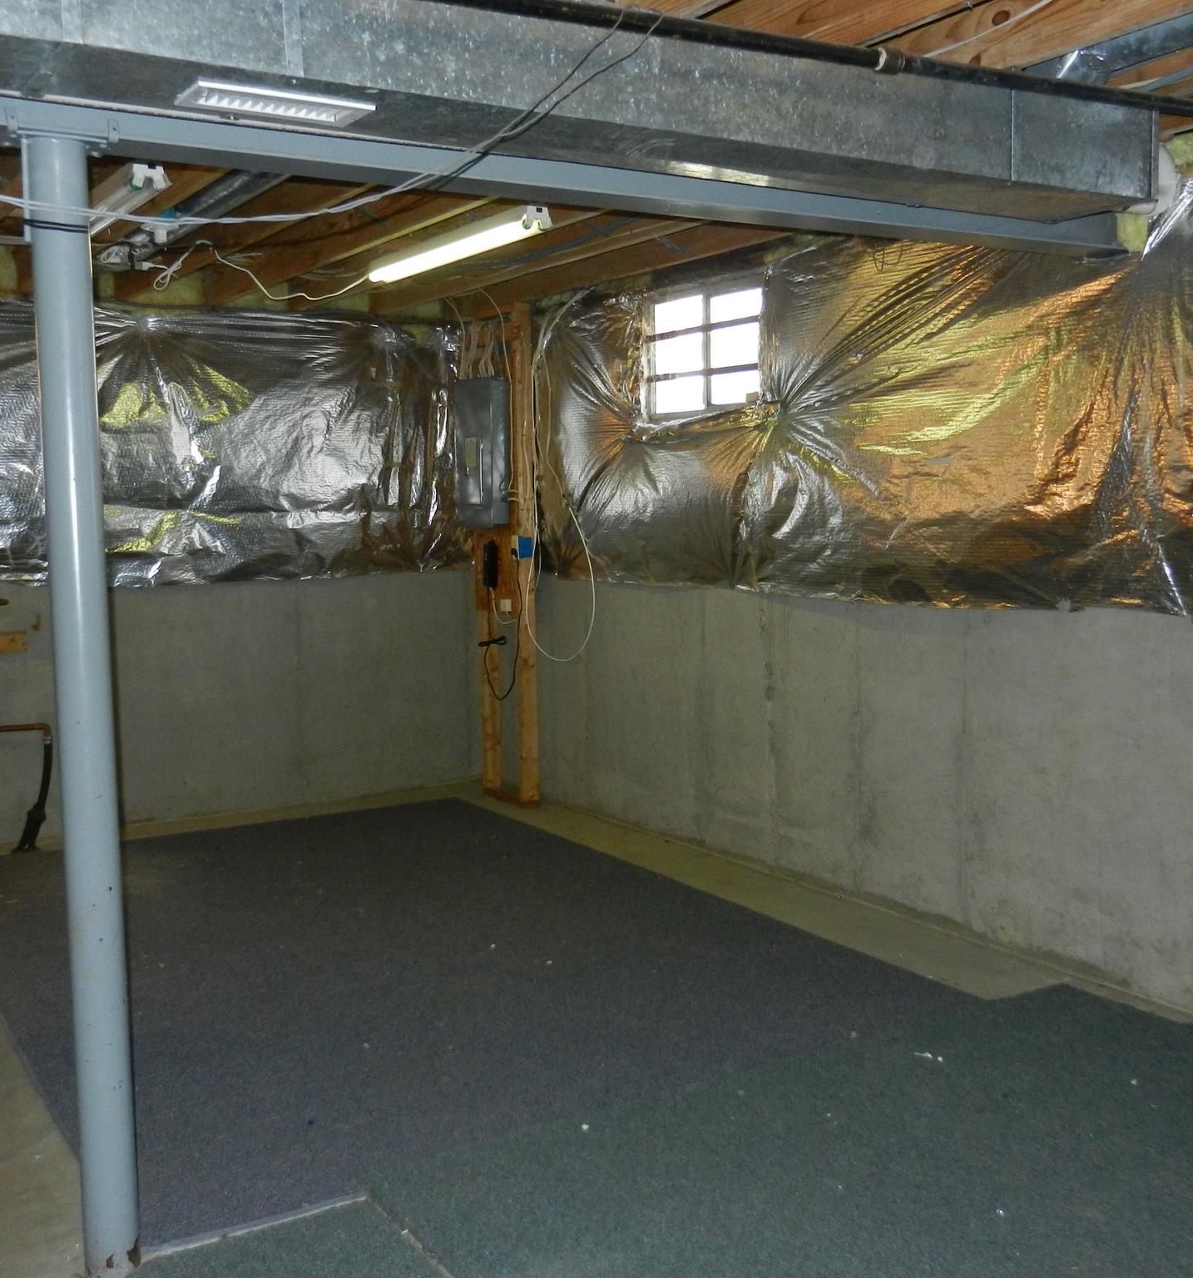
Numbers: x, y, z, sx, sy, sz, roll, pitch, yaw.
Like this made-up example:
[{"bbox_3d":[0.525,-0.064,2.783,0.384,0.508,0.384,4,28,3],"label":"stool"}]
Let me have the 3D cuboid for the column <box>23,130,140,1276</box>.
[{"bbox_3d":[-0.982,0.165,2.740,0.104,2.188,0.104,-5,7,-32],"label":"column"}]

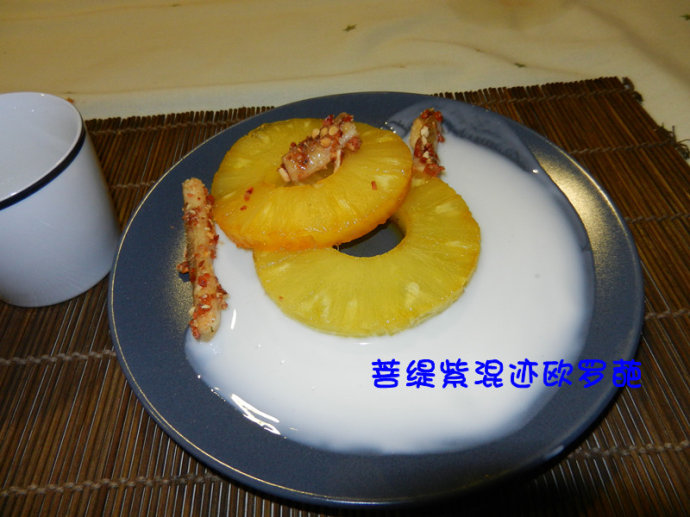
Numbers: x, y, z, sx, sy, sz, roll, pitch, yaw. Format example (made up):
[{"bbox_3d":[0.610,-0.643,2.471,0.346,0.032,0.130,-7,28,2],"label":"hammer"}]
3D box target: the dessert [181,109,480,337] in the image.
[{"bbox_3d":[-0.008,-0.027,0.221,0.131,0.029,0.132,-4,51,0],"label":"dessert"}]

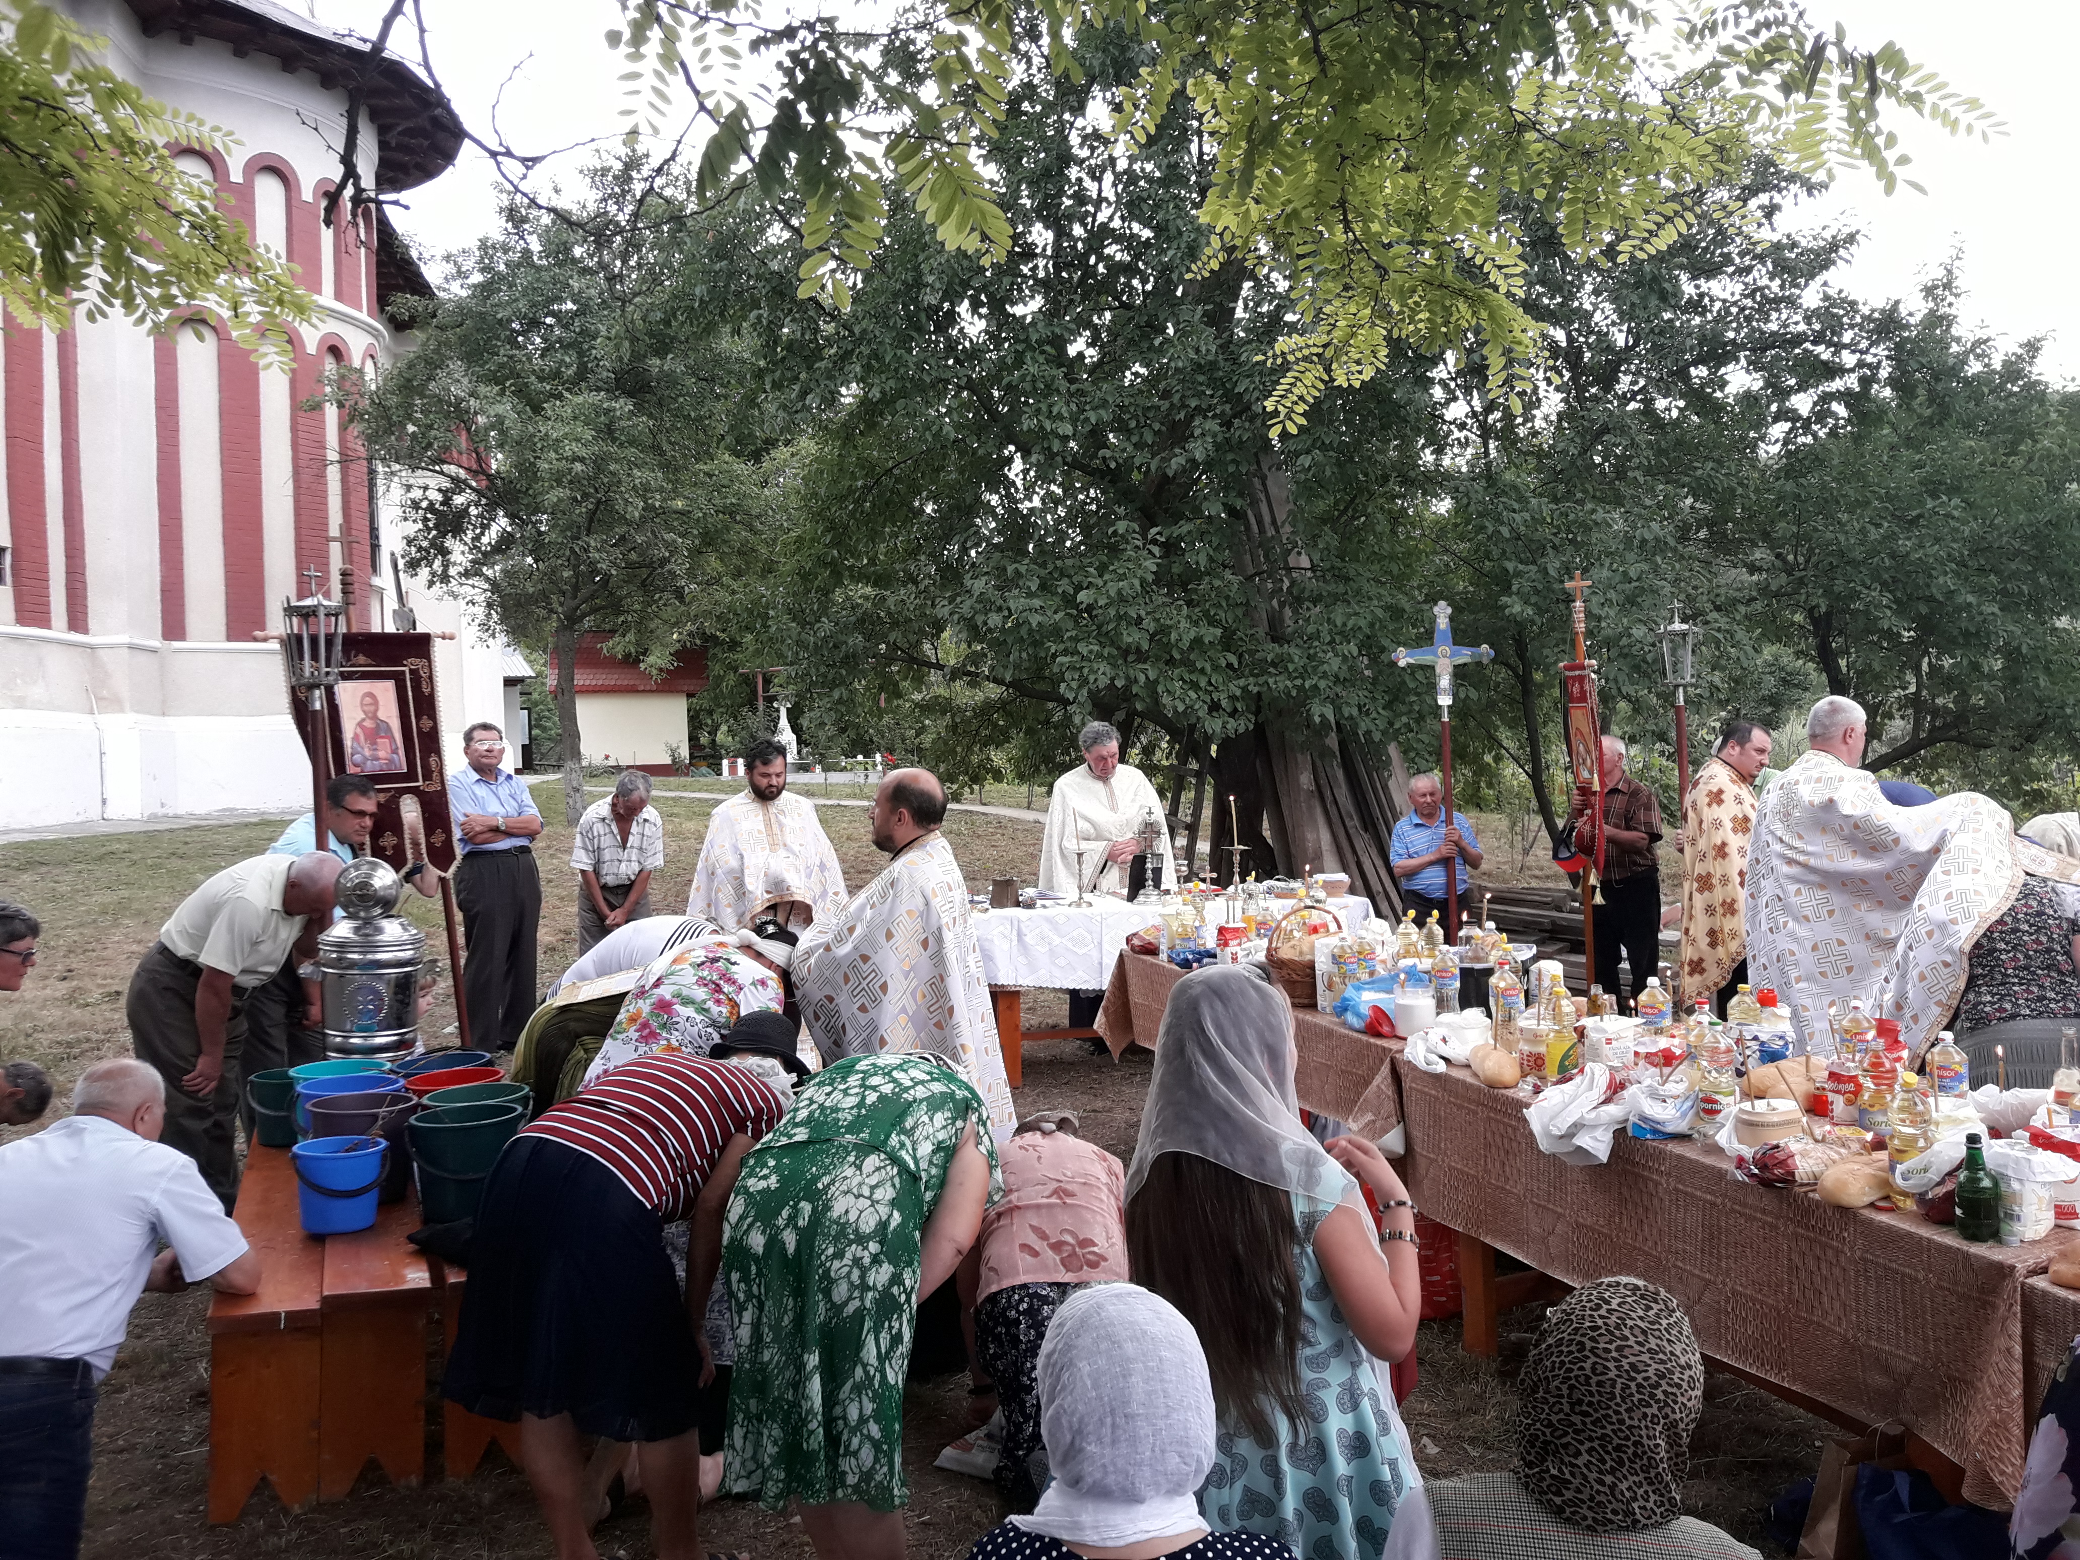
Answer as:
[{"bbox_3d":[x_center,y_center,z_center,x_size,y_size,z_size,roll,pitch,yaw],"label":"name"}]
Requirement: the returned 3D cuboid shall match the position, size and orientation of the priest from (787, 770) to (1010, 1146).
[{"bbox_3d":[-0.360,0.800,4.580,0.600,1.650,0.660,0,1,13],"label":"priest"}]

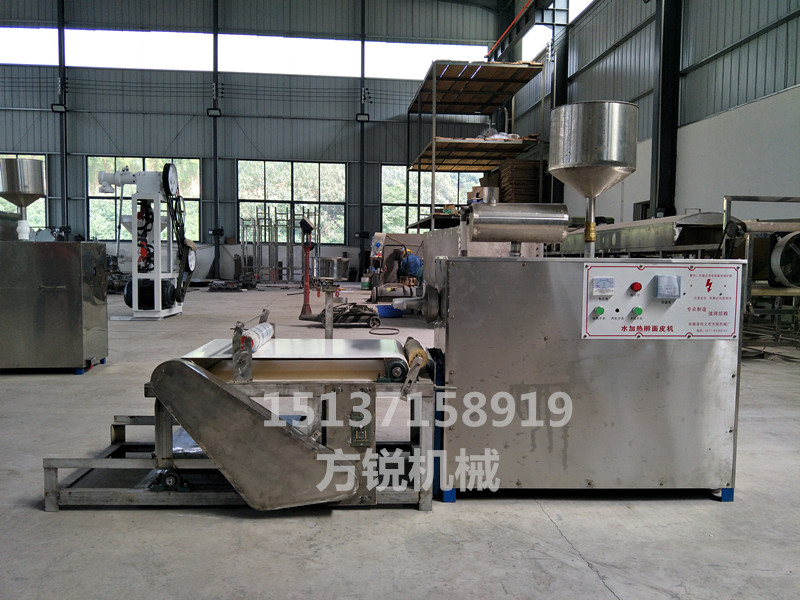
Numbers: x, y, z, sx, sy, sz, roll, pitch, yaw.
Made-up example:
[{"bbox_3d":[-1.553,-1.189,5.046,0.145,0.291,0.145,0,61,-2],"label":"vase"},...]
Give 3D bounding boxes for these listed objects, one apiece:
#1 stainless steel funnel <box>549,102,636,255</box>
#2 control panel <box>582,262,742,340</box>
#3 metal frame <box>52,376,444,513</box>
[{"bbox_3d":[0.674,-0.402,1.955,0.292,0.512,0.292,0,4,-3],"label":"stainless steel funnel"},{"bbox_3d":[0.826,0.007,1.740,0.502,0.237,0.030,0,4,-3],"label":"control panel"},{"bbox_3d":[-0.485,0.419,1.897,1.153,0.400,0.490,1,4,-2],"label":"metal frame"}]

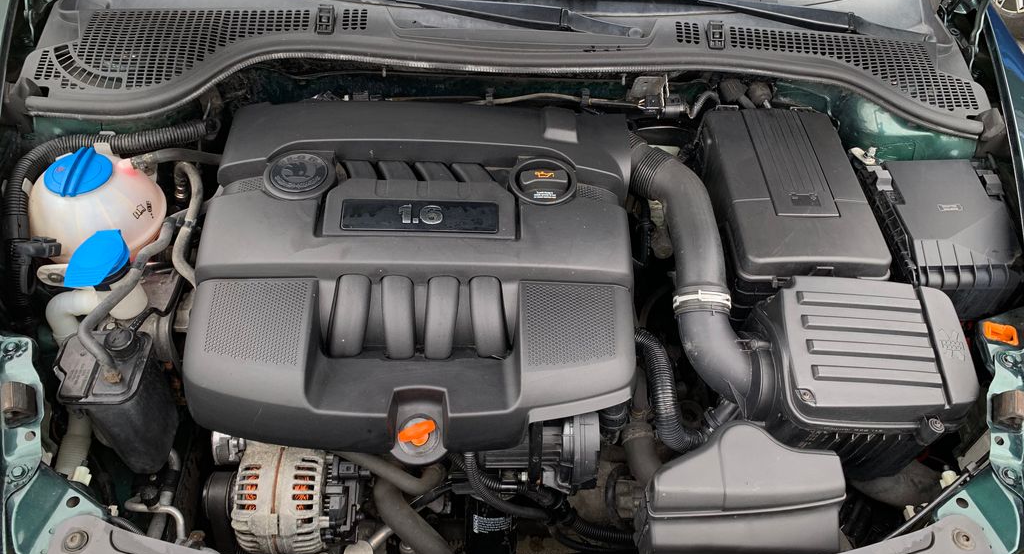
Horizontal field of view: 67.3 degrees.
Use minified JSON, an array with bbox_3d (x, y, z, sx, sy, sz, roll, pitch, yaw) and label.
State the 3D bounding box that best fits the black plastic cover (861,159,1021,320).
[{"bbox_3d":[0.627,-0.052,1.140,0.185,0.110,0.215,0,55,-5],"label":"black plastic cover"}]

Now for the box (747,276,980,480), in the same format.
[{"bbox_3d":[0.403,0.133,0.952,0.225,0.190,0.200,4,50,3],"label":"box"}]

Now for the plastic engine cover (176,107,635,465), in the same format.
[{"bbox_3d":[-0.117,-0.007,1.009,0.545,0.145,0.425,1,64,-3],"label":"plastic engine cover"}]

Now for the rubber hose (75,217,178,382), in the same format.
[{"bbox_3d":[-0.482,0.026,0.973,0.065,0.075,0.205,0,50,0],"label":"rubber hose"}]

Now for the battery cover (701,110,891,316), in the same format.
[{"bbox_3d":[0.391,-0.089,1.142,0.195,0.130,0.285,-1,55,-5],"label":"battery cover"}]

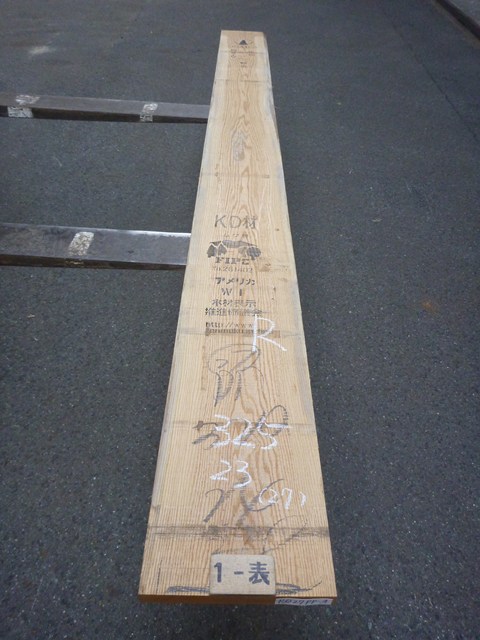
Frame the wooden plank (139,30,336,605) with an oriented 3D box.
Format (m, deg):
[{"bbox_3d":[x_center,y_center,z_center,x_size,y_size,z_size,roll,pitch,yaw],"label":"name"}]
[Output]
[{"bbox_3d":[0.011,-0.678,1.947,0.274,0.028,3.250,1,41,0],"label":"wooden plank"}]

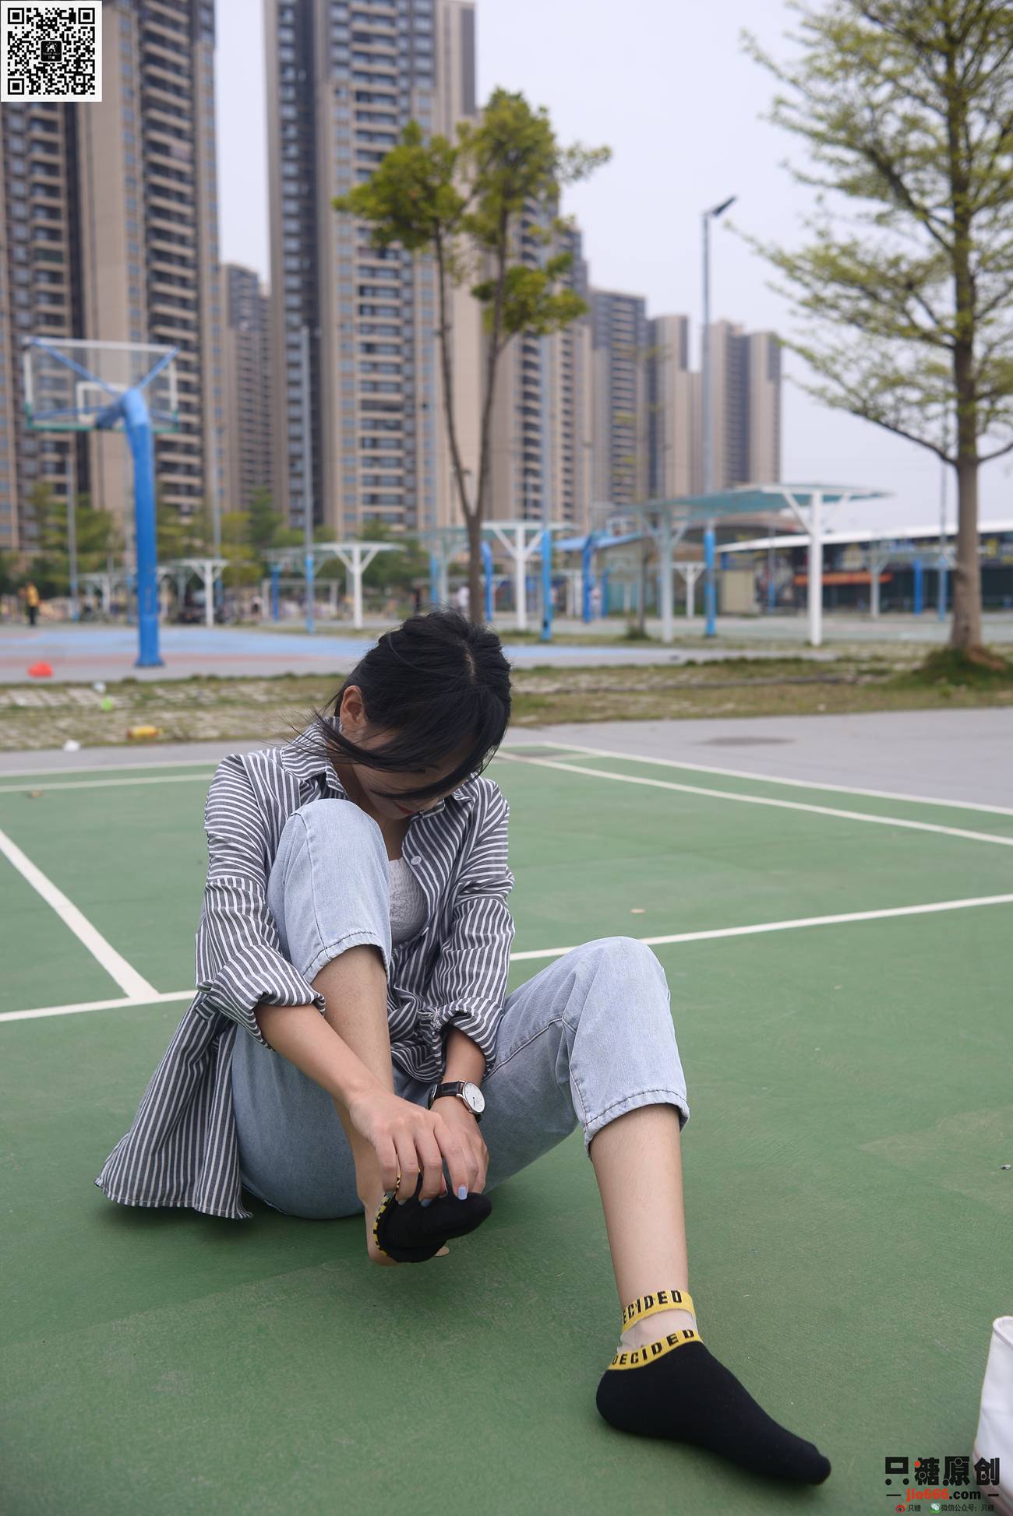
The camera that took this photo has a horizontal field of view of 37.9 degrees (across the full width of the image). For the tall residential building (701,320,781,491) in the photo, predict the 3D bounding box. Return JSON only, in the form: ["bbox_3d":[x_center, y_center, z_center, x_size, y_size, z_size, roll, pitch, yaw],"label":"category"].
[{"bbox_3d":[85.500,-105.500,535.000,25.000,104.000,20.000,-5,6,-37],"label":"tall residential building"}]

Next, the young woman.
[{"bbox_3d":[-0.140,0.218,1.605,0.630,0.760,0.910,-2,5,-15],"label":"young woman"}]

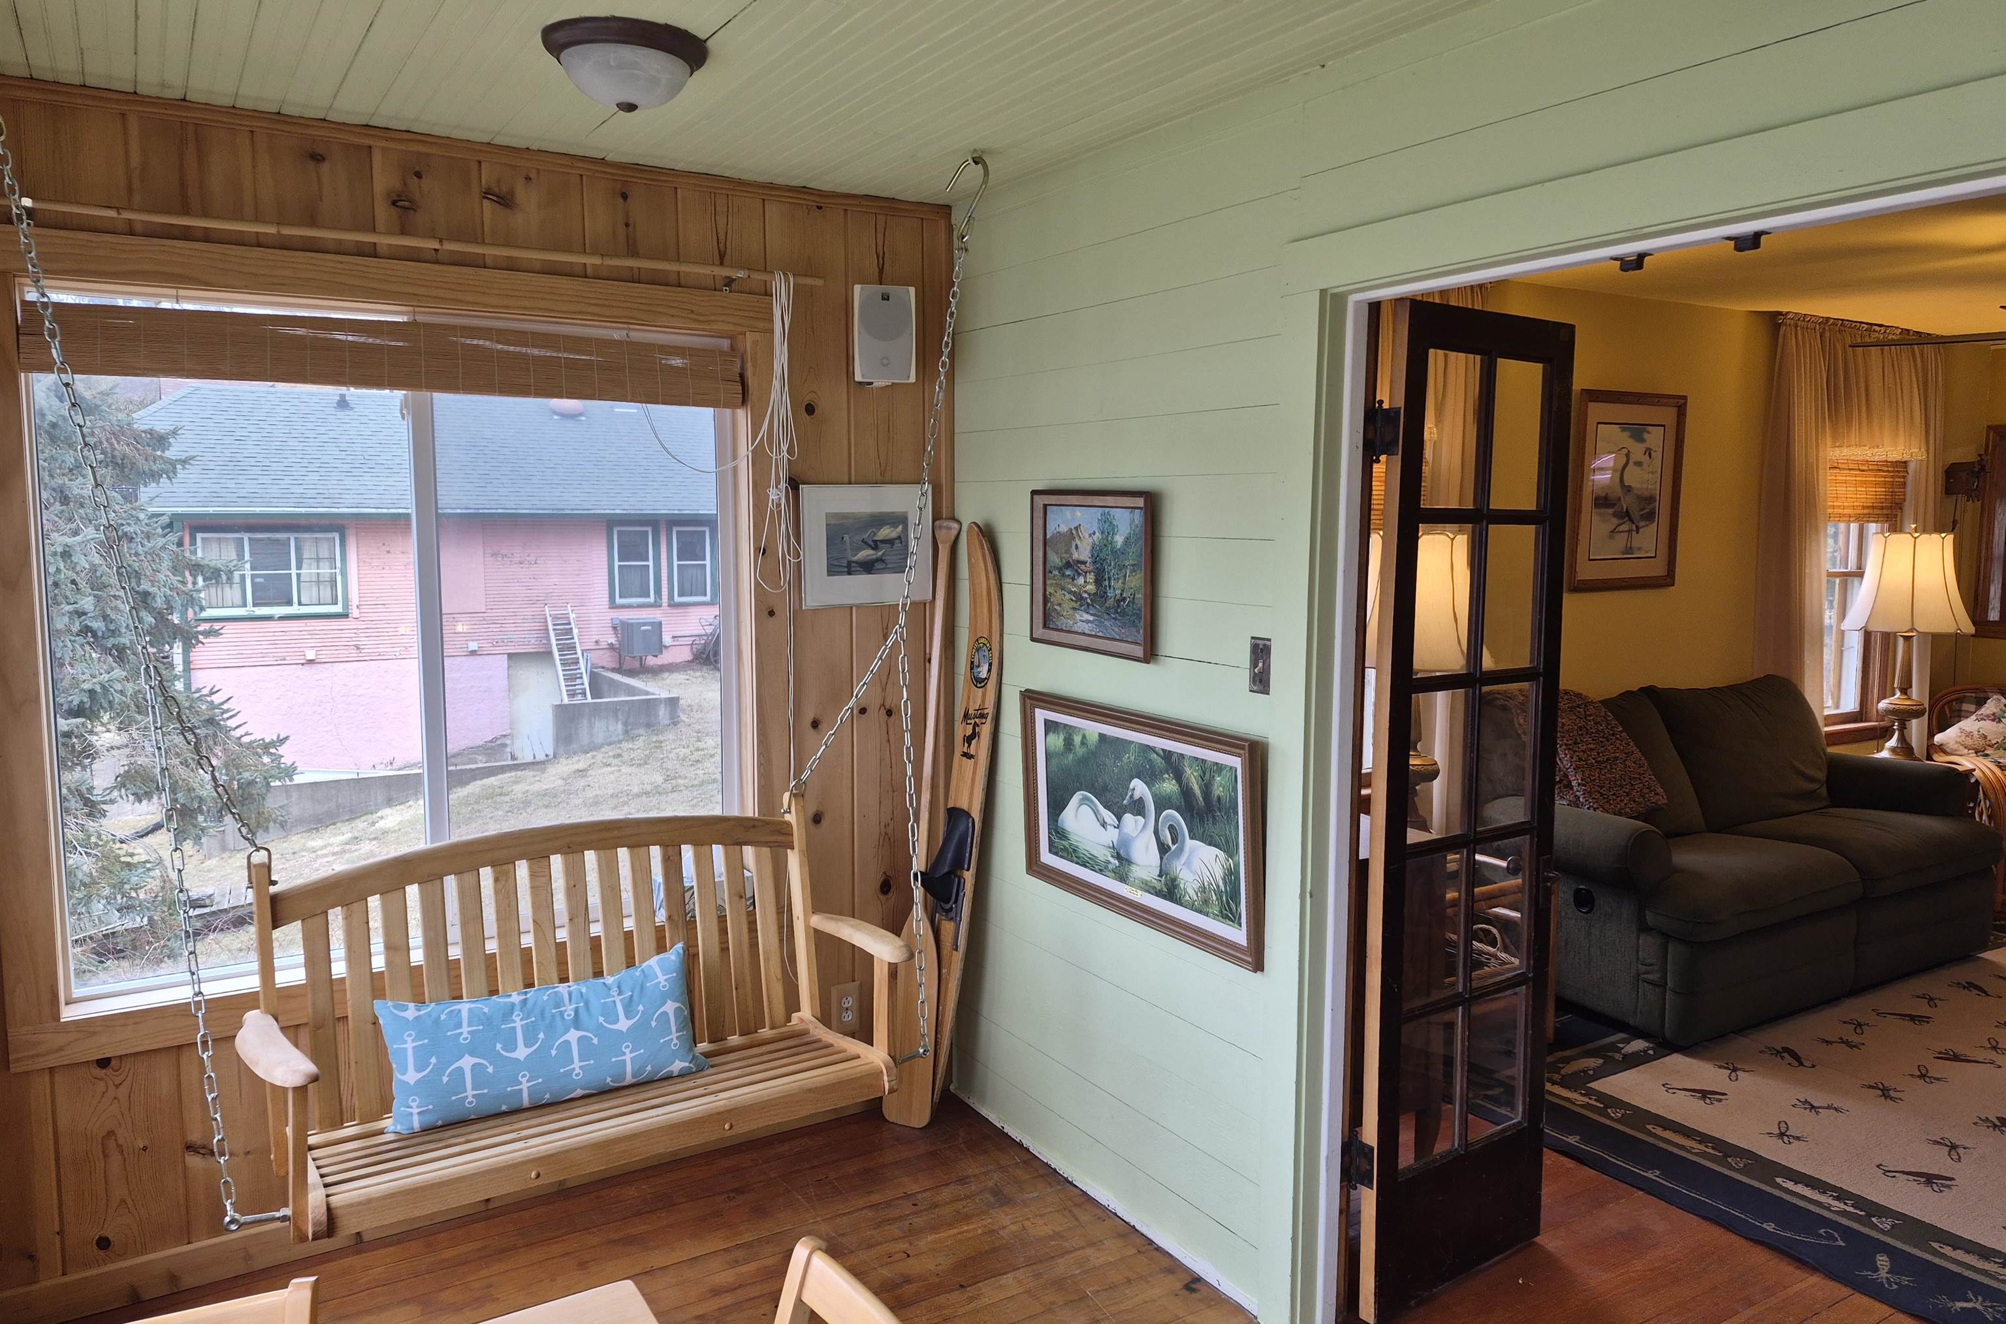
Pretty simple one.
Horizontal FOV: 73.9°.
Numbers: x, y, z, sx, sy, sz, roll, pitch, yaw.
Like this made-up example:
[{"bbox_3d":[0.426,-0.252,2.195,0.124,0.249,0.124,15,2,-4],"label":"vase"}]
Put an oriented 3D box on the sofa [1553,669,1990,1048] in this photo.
[{"bbox_3d":[2.700,0.616,4.840,1.900,0.990,0.920,-3,7,-29],"label":"sofa"}]

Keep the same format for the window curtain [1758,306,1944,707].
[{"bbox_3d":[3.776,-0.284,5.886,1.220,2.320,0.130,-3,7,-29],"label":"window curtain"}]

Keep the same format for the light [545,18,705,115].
[{"bbox_3d":[-0.654,-1.013,2.321,0.282,0.112,0.282,-4,7,-33],"label":"light"}]

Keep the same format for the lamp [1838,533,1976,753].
[{"bbox_3d":[3.698,-0.080,5.438,0.540,0.950,0.540,-3,7,-30],"label":"lamp"}]

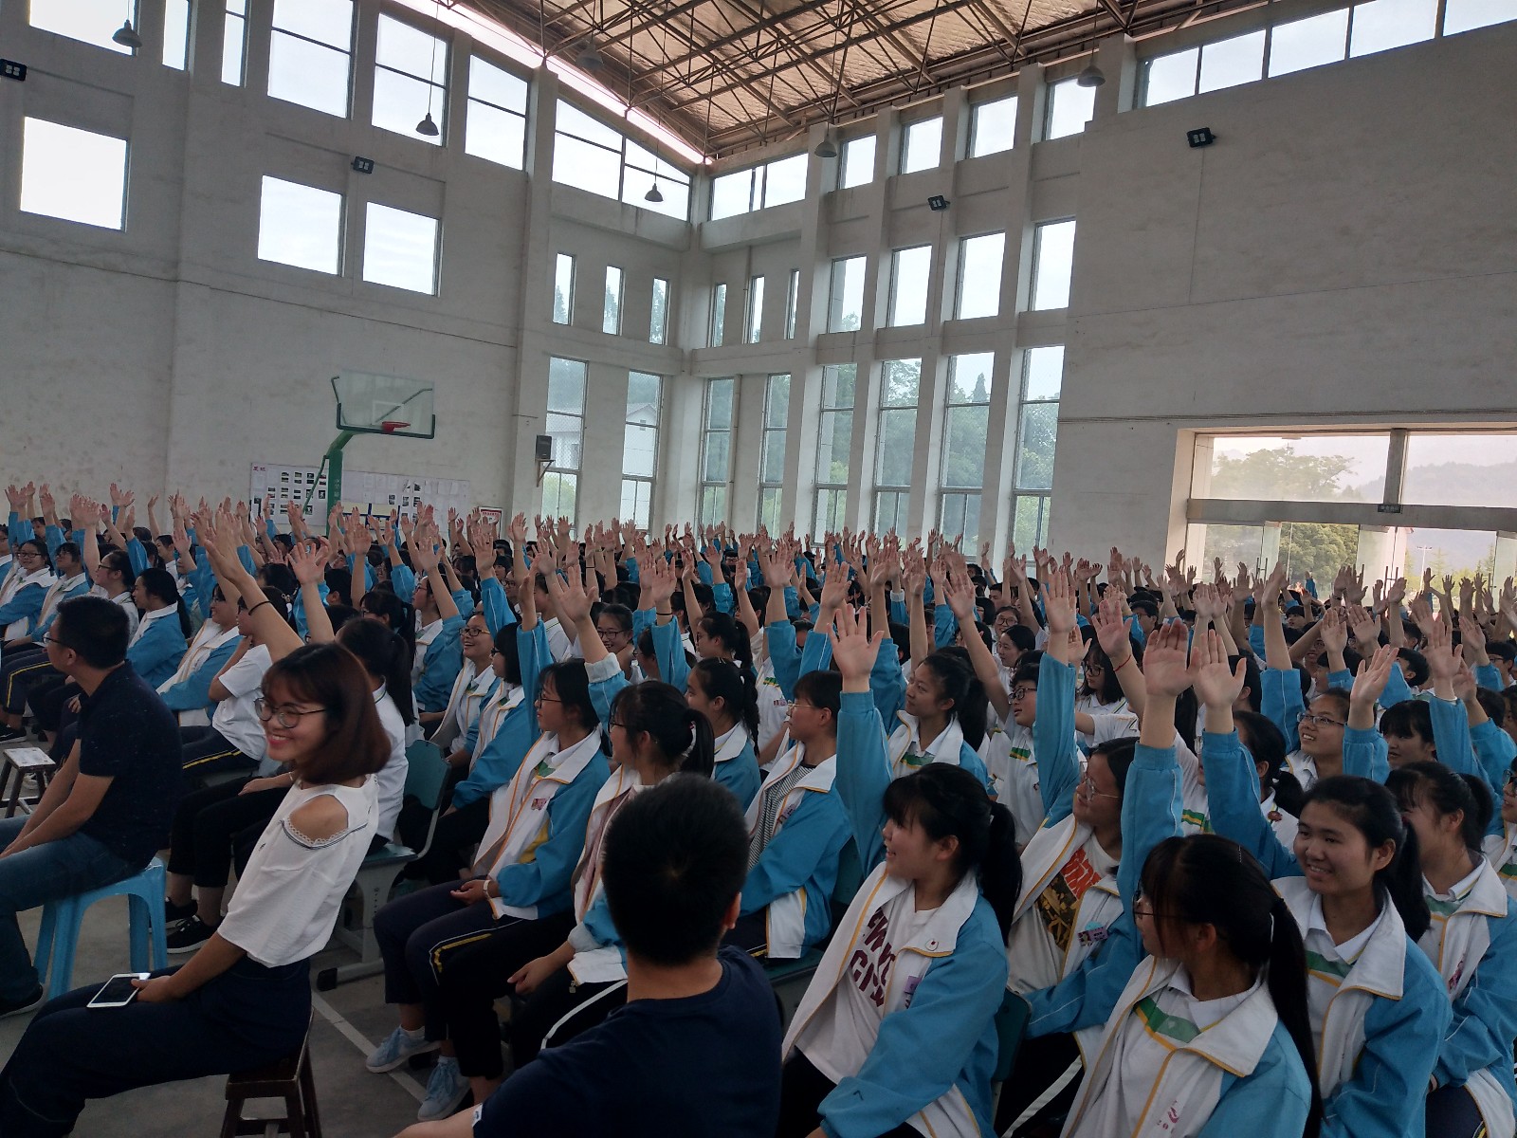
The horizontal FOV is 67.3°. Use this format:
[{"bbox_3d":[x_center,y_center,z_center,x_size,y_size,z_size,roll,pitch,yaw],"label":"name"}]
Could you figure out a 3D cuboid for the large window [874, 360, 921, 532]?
[{"bbox_3d":[3.230,-2.672,26.900,0.150,4.520,1.200,2,3,-41],"label":"large window"}]

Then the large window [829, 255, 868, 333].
[{"bbox_3d":[2.183,-6.809,28.302,0.150,1.820,1.190,2,3,-41],"label":"large window"}]

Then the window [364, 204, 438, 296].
[{"bbox_3d":[-8.239,-7.353,26.287,1.790,1.780,0.150,1,3,-44],"label":"window"}]

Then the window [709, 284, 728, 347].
[{"bbox_3d":[-1.107,-7.110,31.938,0.150,1.770,0.620,1,3,-44],"label":"window"}]

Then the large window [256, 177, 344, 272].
[{"bbox_3d":[-10.208,-7.657,25.501,1.780,1.810,0.150,2,3,-41],"label":"large window"}]

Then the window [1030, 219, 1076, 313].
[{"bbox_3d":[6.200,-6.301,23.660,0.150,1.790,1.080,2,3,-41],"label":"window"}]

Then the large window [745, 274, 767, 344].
[{"bbox_3d":[-0.065,-7.007,30.848,0.150,1.780,0.610,1,3,-44],"label":"large window"}]

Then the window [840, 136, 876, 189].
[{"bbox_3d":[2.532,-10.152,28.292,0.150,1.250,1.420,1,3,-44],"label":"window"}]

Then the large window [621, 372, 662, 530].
[{"bbox_3d":[-3.256,-3.243,31.463,1.150,4.300,0.150,1,3,-44],"label":"large window"}]

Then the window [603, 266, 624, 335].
[{"bbox_3d":[-3.976,-7.349,31.280,0.530,1.820,0.150,2,3,-41],"label":"window"}]

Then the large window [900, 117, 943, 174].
[{"bbox_3d":[3.803,-9.856,26.586,0.150,1.120,1.210,2,3,-41],"label":"large window"}]

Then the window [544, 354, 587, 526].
[{"bbox_3d":[-5.221,-3.411,30.629,1.190,4.380,0.150,2,3,-41],"label":"window"}]

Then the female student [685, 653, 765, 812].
[{"bbox_3d":[-0.362,0.917,4.007,0.750,1.220,0.460,3,2,-35],"label":"female student"}]

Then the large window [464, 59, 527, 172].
[{"bbox_3d":[-6.461,-11.309,28.349,1.650,2.370,0.150,2,3,-41],"label":"large window"}]

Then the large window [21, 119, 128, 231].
[{"bbox_3d":[-13.536,-7.799,22.605,1.780,1.810,0.150,2,3,-41],"label":"large window"}]

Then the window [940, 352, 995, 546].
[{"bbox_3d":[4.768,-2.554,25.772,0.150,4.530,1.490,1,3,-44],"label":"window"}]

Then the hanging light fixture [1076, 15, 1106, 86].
[{"bbox_3d":[5.505,-8.555,18.800,0.460,1.080,0.460,1,3,-44],"label":"hanging light fixture"}]

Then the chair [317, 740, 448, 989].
[{"bbox_3d":[-1.378,1.009,4.012,0.460,0.800,0.400,1,3,-44],"label":"chair"}]

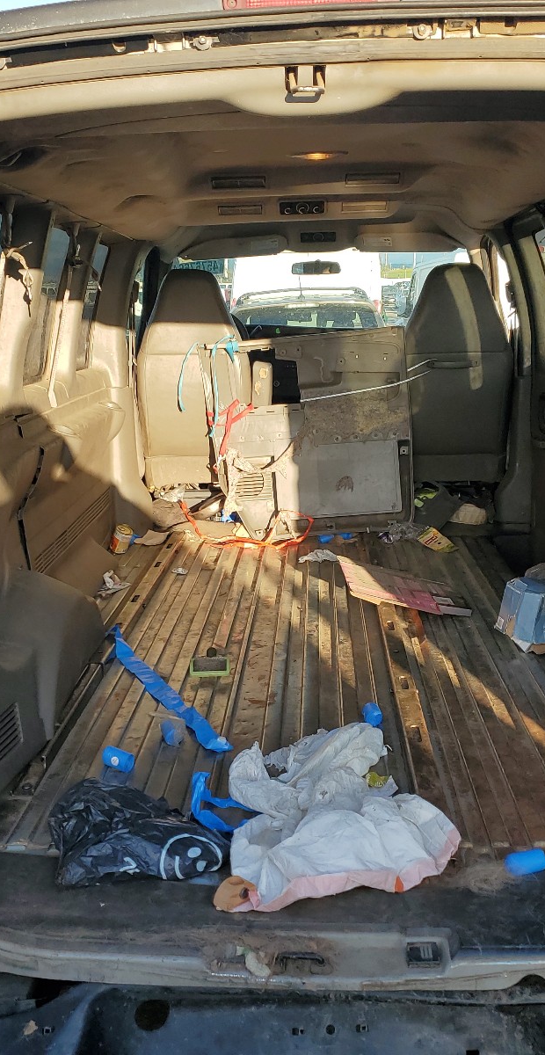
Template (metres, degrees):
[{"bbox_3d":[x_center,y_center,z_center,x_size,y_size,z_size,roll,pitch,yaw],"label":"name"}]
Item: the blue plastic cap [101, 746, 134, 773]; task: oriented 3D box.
[{"bbox_3d":[-0.342,0.514,2.339,0.067,0.047,0.047,5,13,31],"label":"blue plastic cap"}]

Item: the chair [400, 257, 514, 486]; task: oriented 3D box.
[{"bbox_3d":[0.820,-0.722,4.902,0.510,0.980,0.680,-1,11,3],"label":"chair"}]

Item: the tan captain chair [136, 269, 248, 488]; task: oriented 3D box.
[{"bbox_3d":[-0.338,-0.700,4.960,0.510,0.985,0.680,-1,11,3],"label":"tan captain chair"}]

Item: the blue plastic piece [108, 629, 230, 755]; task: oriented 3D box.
[{"bbox_3d":[-0.301,0.411,2.841,0.085,0.045,0.995,-6,13,-22],"label":"blue plastic piece"}]

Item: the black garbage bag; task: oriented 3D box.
[{"bbox_3d":[-0.242,0.554,1.990,0.340,0.100,0.270,-1,11,3],"label":"black garbage bag"}]

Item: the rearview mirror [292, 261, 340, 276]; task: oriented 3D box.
[{"bbox_3d":[0.227,-1.340,5.459,0.262,0.078,0.050,1,12,14],"label":"rearview mirror"}]

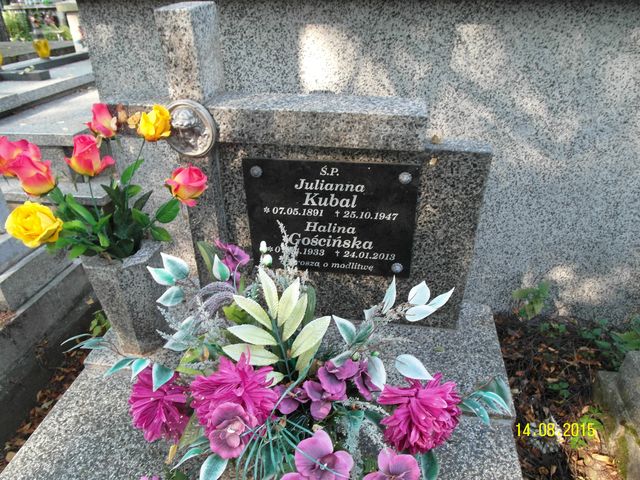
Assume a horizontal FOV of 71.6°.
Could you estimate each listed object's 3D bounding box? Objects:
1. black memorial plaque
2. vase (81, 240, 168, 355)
[{"bbox_3d":[0.025,-0.047,1.067,0.400,0.298,0.015,3,31,7],"label":"black memorial plaque"},{"bbox_3d":[-0.453,0.146,1.097,0.165,0.275,0.155,12,33,20],"label":"vase"}]

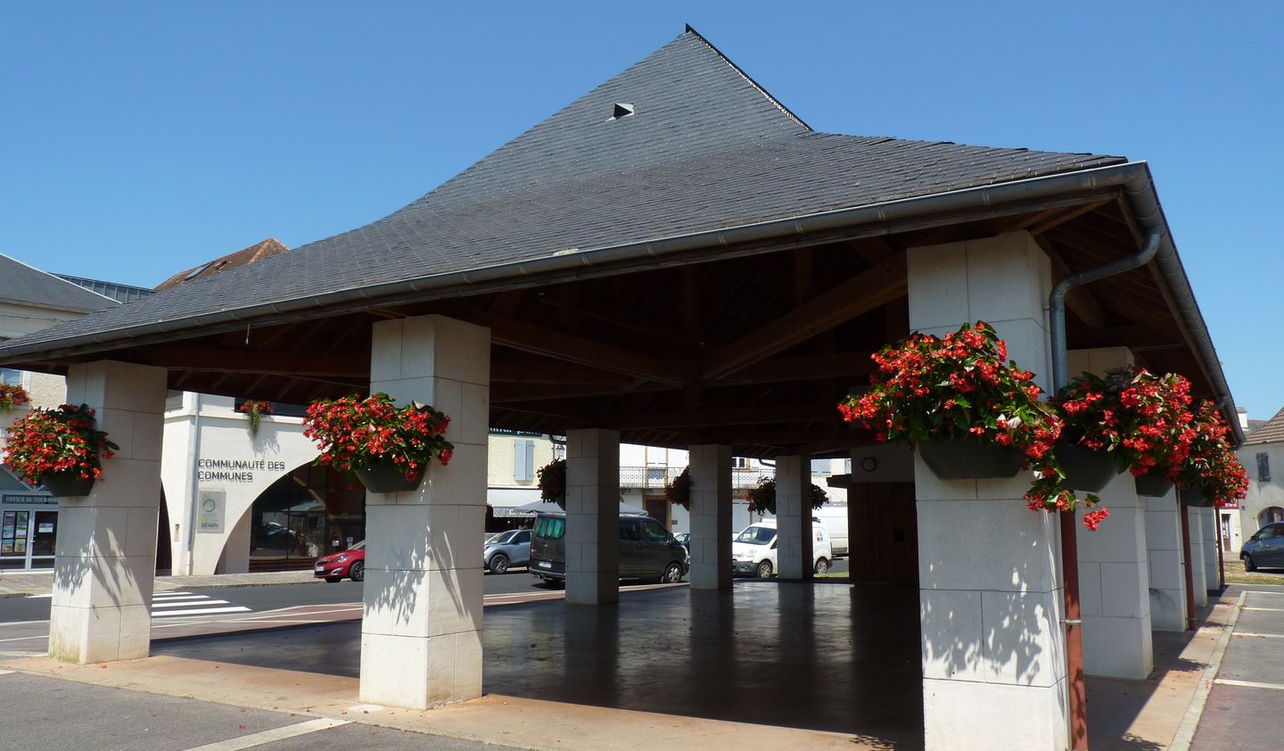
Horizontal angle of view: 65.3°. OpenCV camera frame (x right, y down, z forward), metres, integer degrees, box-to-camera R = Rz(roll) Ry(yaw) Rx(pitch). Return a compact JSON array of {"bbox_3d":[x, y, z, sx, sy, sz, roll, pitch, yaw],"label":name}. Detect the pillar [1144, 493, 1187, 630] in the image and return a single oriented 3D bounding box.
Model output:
[{"bbox_3d":[8.082,2.209,15.966,0.810,3.570,0.786,-5,-10,31],"label":"pillar"}]

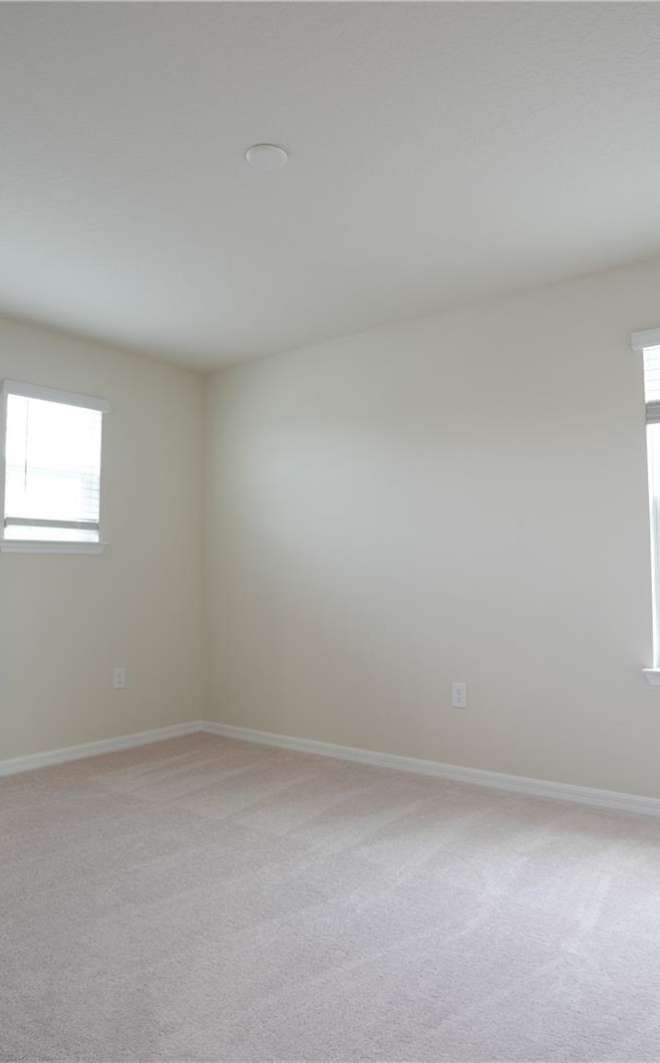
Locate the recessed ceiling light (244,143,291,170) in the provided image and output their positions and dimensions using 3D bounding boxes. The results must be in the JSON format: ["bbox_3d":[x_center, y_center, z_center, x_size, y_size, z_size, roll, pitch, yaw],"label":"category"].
[{"bbox_3d":[-0.211,-1.256,2.233,0.146,0.012,0.146,0,-4,0],"label":"recessed ceiling light"}]

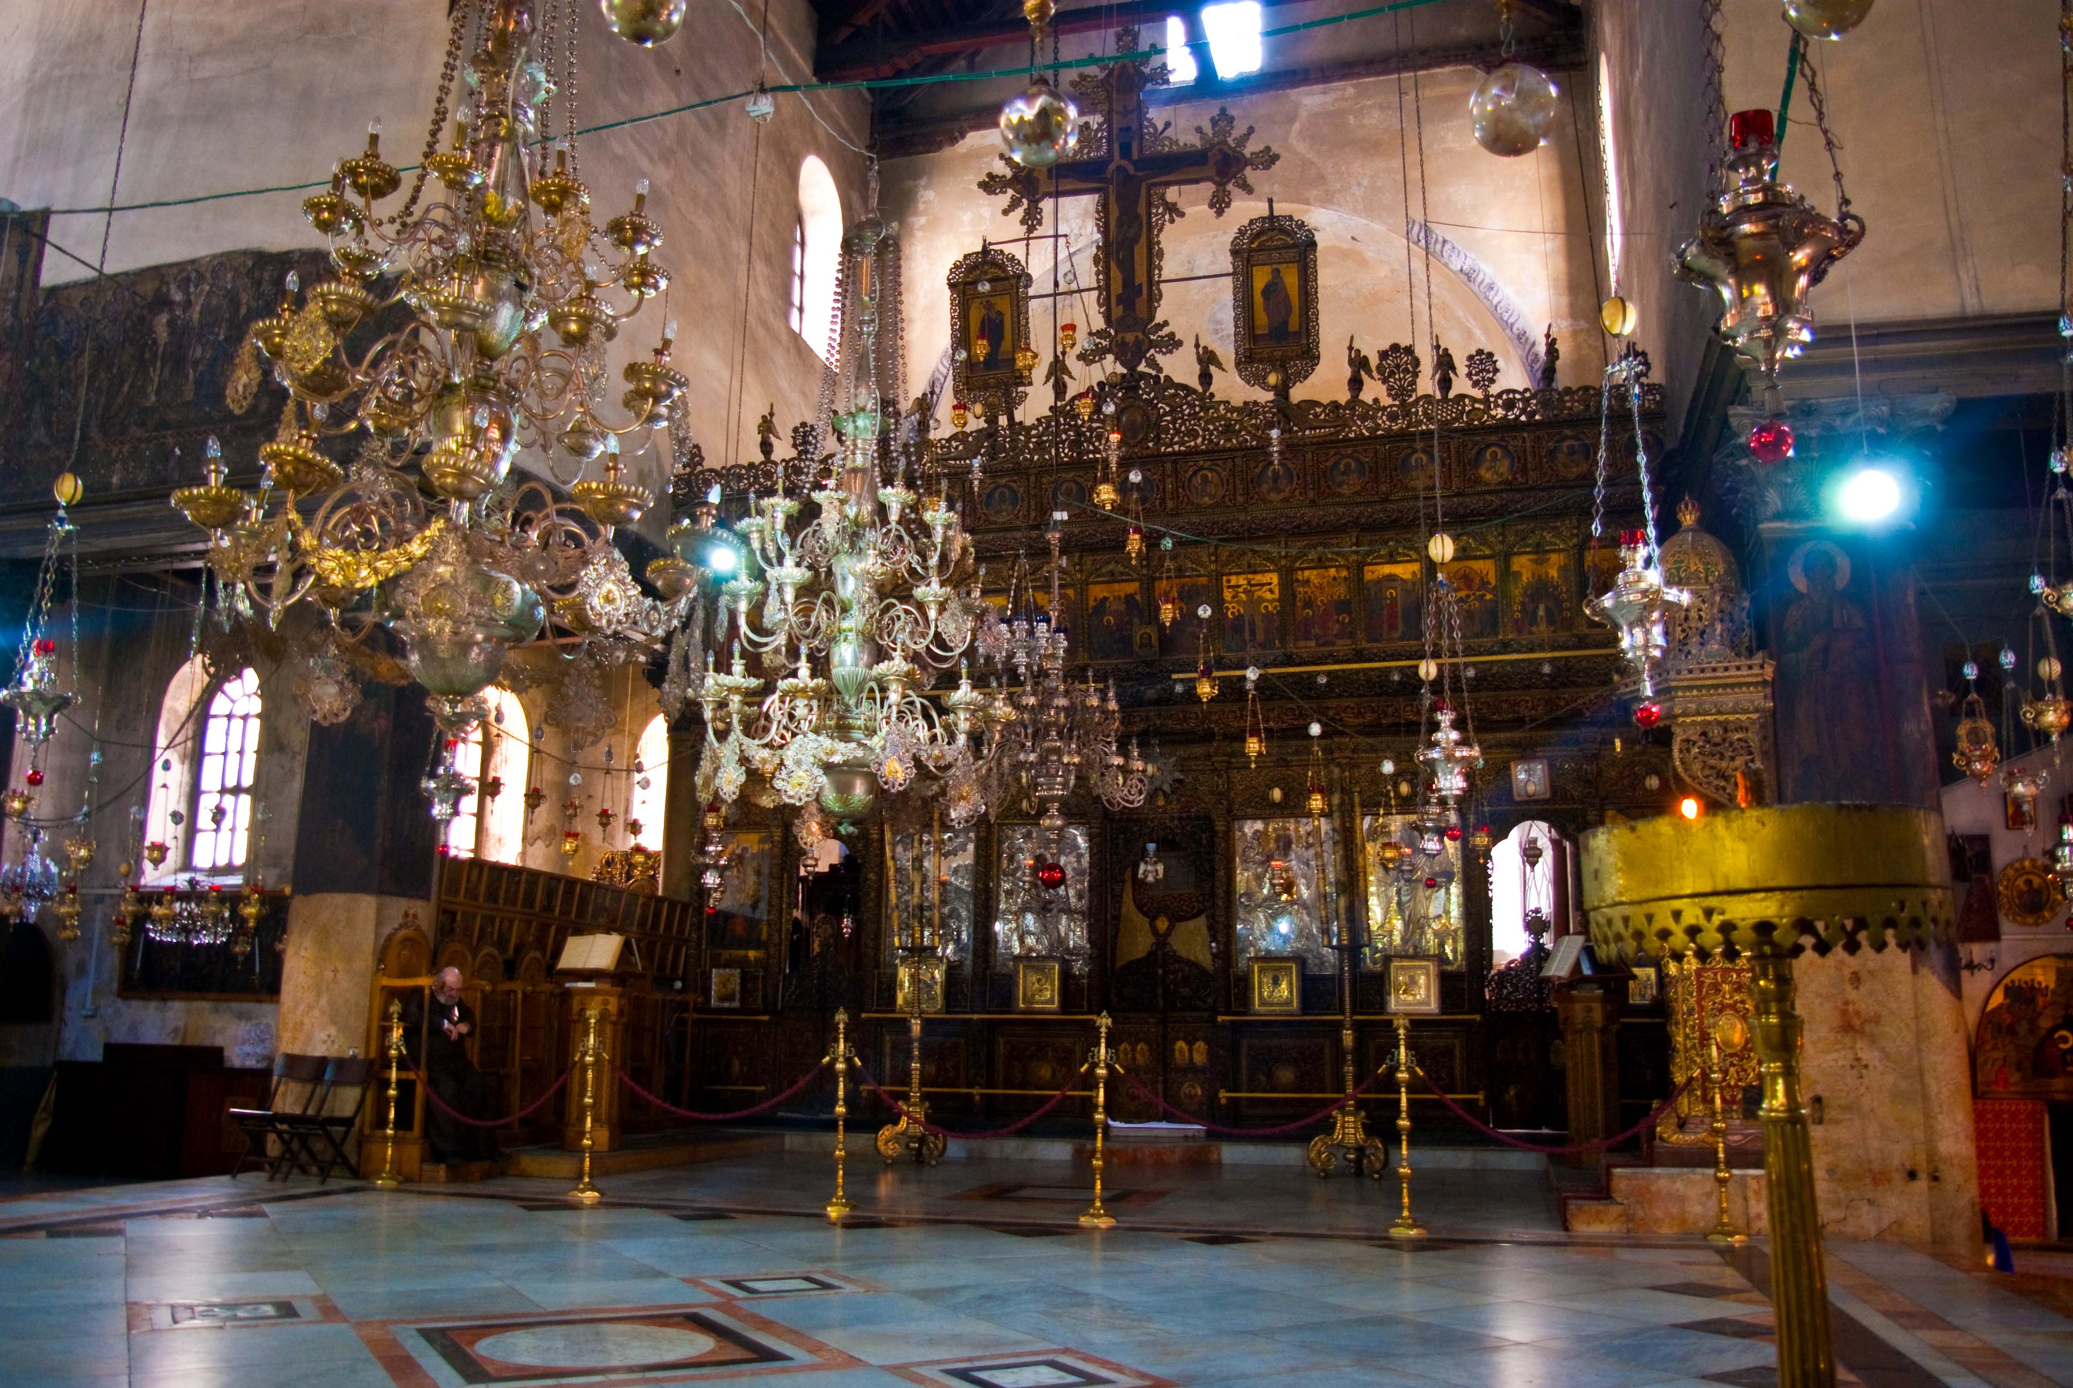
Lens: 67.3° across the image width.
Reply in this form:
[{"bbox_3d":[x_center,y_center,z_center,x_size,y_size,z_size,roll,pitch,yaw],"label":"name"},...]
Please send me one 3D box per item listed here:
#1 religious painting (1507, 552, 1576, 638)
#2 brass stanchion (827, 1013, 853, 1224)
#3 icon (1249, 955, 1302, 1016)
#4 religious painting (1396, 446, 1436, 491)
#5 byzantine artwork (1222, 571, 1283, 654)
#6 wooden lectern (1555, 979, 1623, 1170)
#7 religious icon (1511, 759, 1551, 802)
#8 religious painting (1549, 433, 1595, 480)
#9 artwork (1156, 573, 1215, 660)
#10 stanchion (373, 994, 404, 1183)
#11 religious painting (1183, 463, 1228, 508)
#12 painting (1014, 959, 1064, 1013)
[{"bbox_3d":[4.424,-0.873,13.661,0.530,0.770,0.060,-3,-12,15],"label":"religious painting"},{"bbox_3d":[-1.138,2.429,9.075,0.190,1.173,0.190,-3,-13,16],"label":"brass stanchion"},{"bbox_3d":[2.051,2.509,13.373,0.430,0.480,0.060,-3,-12,15],"label":"icon"},{"bbox_3d":[3.307,-1.964,13.583,0.370,0.385,0.050,-3,-13,16],"label":"religious painting"},{"bbox_3d":[1.847,-0.697,13.337,0.503,0.699,0.040,-2,-11,14],"label":"byzantine artwork"},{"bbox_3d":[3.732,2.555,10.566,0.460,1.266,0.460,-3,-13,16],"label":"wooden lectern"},{"bbox_3d":[4.208,0.737,13.241,0.290,0.370,0.050,-3,-12,15],"label":"religious icon"},{"bbox_3d":[4.735,-2.098,13.774,0.380,0.420,0.050,-3,-12,15],"label":"religious painting"},{"bbox_3d":[1.288,-0.672,13.476,0.482,0.700,0.040,-2,-11,14],"label":"artwork"},{"bbox_3d":[-4.204,2.592,10.152,0.200,1.193,0.200,-3,-13,16],"label":"stanchion"},{"bbox_3d":[1.471,-1.815,13.532,0.372,0.357,0.040,-2,-11,14],"label":"religious painting"},{"bbox_3d":[0.028,2.451,13.104,0.389,0.451,0.060,-2,-11,14],"label":"painting"}]

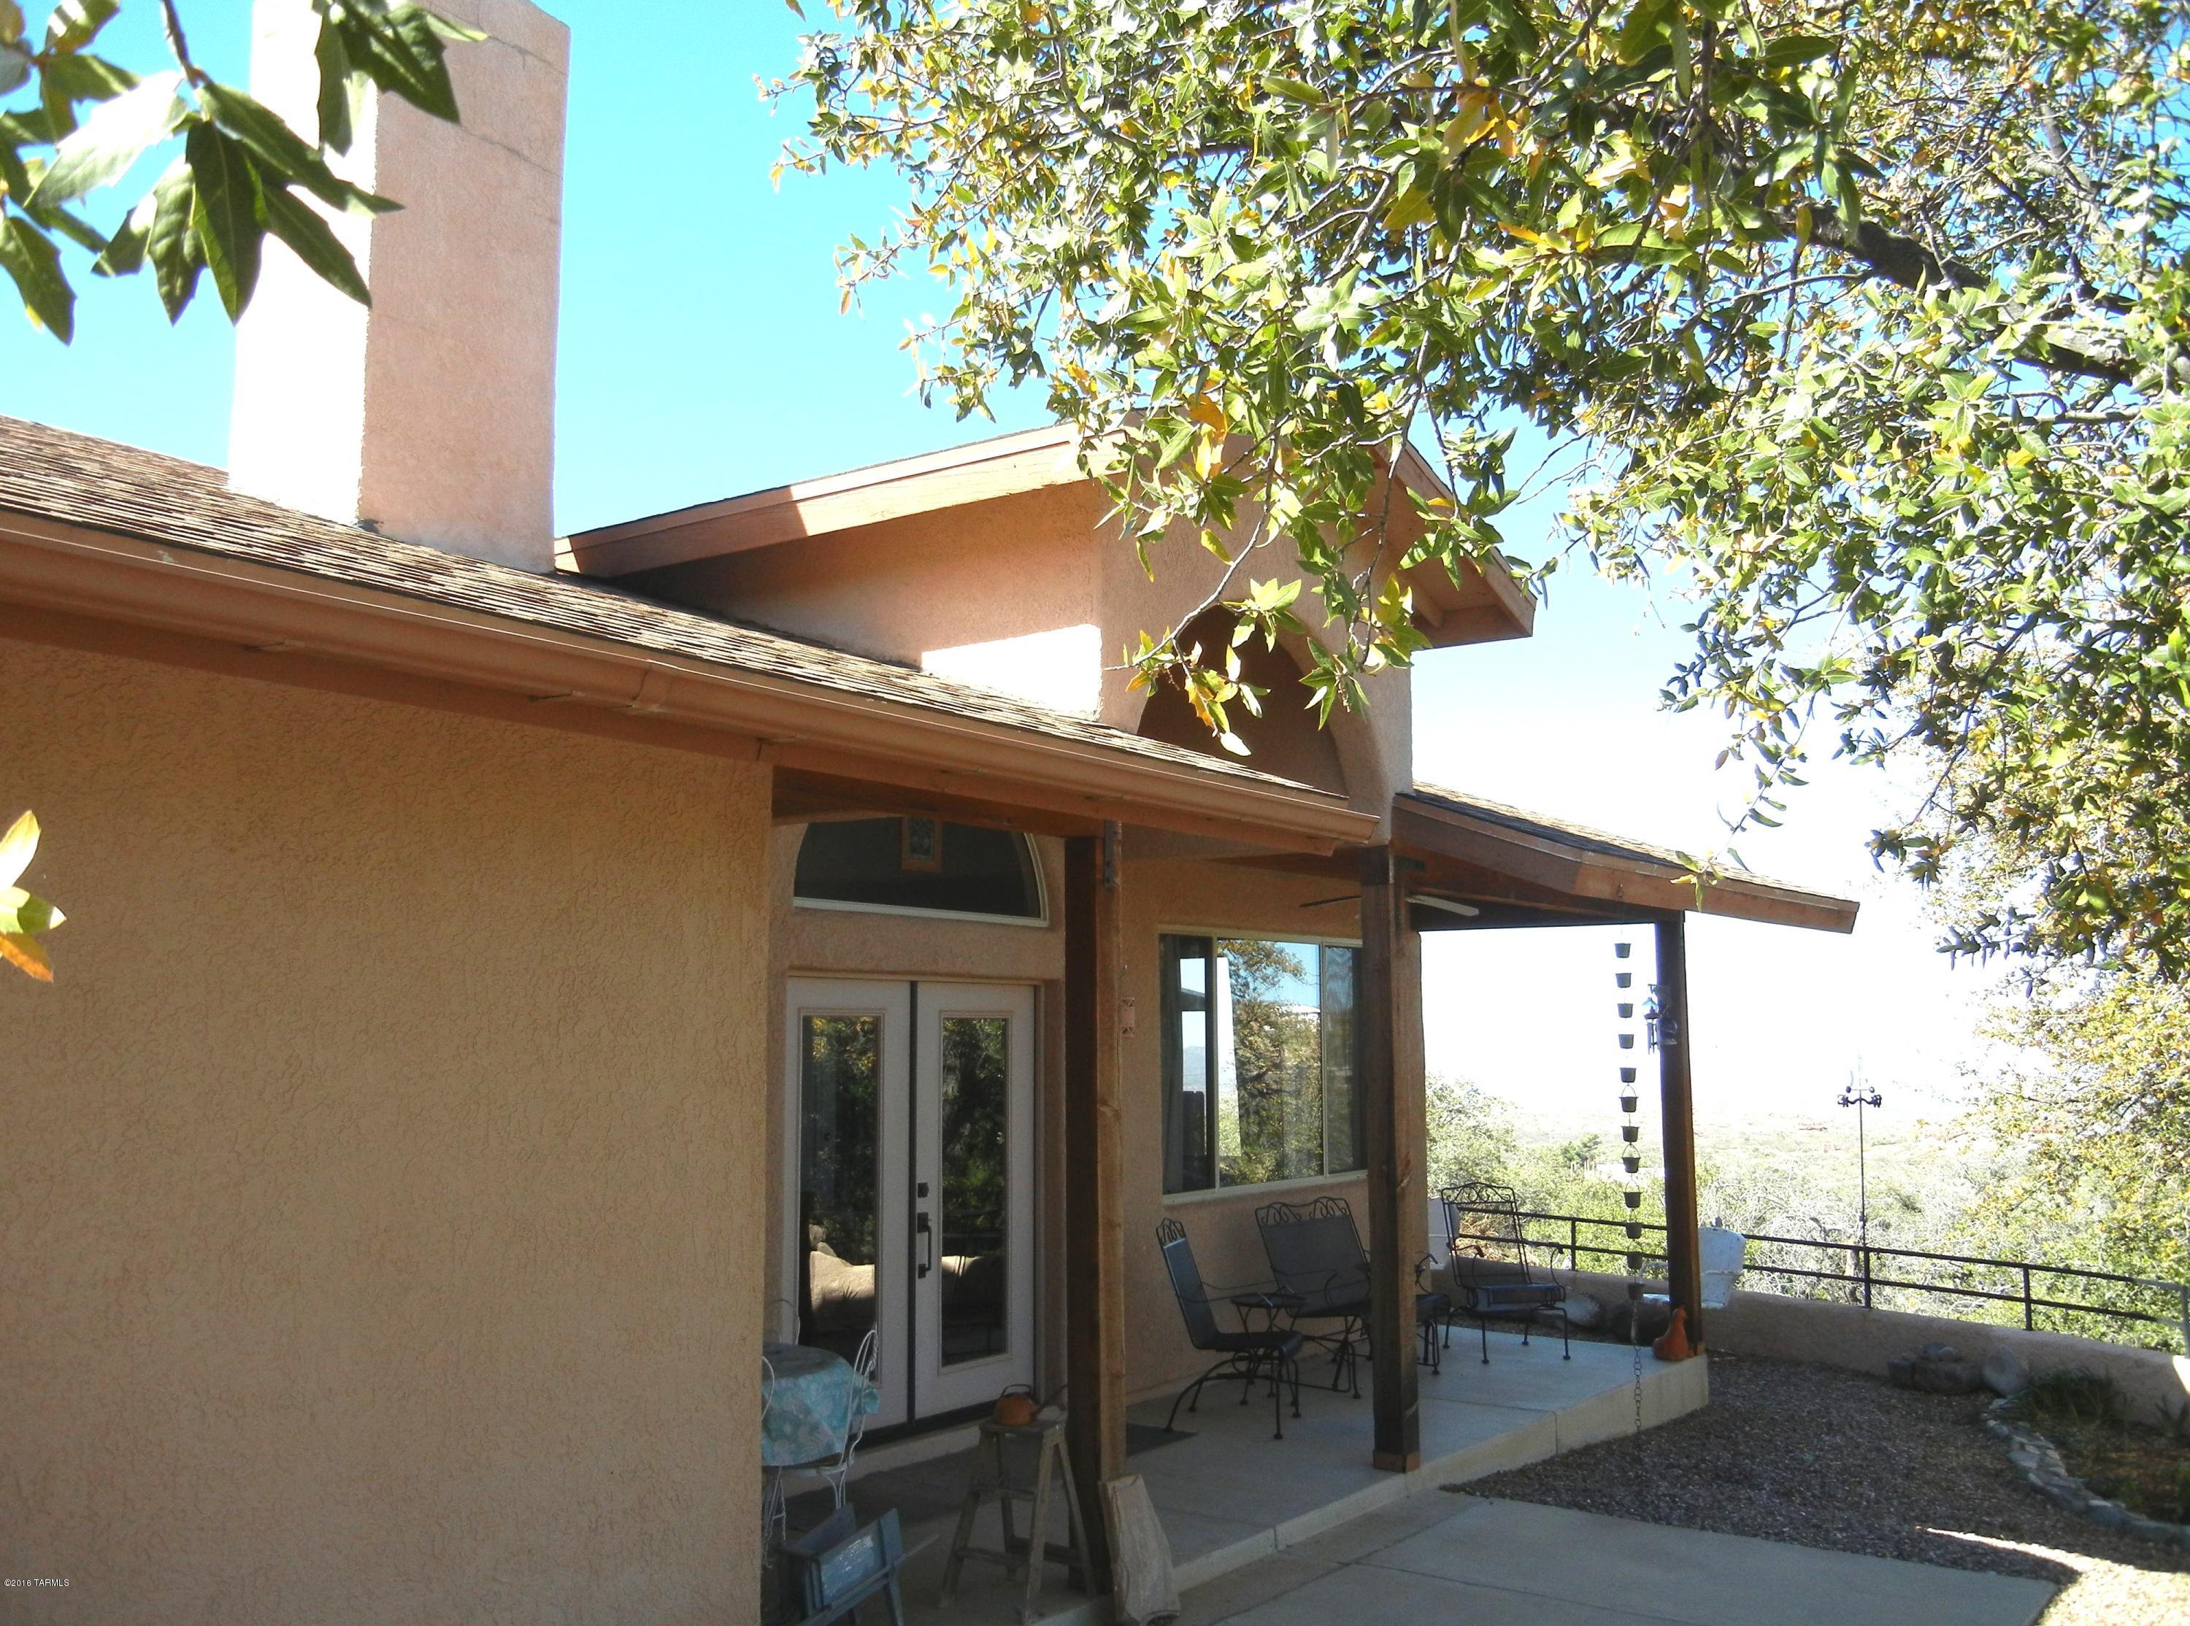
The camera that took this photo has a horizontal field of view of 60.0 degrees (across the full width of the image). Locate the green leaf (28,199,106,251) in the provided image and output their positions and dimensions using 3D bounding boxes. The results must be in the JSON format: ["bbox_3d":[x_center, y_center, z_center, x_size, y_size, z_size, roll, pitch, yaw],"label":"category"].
[{"bbox_3d":[-0.461,-0.264,0.850,0.050,0.012,0.025,32,19,0],"label":"green leaf"}]

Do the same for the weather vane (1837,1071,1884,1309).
[{"bbox_3d":[5.331,2.594,13.200,0.330,1.700,0.260,-3,-7,21],"label":"weather vane"}]

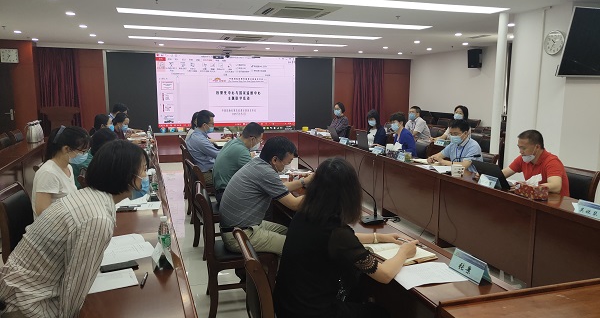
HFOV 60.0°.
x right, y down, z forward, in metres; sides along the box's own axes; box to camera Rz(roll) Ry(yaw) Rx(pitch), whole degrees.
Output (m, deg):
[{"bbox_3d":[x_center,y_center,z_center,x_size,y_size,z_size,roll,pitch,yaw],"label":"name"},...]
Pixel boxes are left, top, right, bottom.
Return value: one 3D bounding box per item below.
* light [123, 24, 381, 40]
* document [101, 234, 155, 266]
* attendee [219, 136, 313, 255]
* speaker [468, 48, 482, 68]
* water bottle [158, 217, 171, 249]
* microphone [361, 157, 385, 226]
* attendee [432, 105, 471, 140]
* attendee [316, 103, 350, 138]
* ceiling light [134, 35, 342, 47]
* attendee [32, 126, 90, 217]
[{"bbox_3d":[-0.705,-2.313,9.520,4.800,0.080,0.420,-1,8,-16],"label":"light"},{"bbox_3d":[-0.923,0.456,2.675,0.280,0.015,0.420,-3,9,-27],"label":"document"},{"bbox_3d":[-0.209,0.457,3.793,0.760,1.240,0.520,-1,8,-16],"label":"attendee"},{"bbox_3d":[3.688,-2.118,11.015,0.240,0.390,0.230,7,10,36],"label":"speaker"},{"bbox_3d":[-0.649,0.381,2.493,0.064,0.222,0.064,-1,8,-16],"label":"water bottle"},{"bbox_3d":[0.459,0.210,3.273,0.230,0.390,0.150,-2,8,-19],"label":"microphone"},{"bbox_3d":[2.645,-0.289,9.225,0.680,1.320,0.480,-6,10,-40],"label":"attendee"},{"bbox_3d":[0.631,-0.386,9.716,0.680,1.320,0.480,-5,10,-36],"label":"attendee"},{"bbox_3d":[-1.285,-2.588,11.466,4.850,0.080,0.420,-1,8,-16],"label":"ceiling light"},{"bbox_3d":[-1.331,0.470,3.281,0.660,1.320,0.470,0,8,-7],"label":"attendee"}]

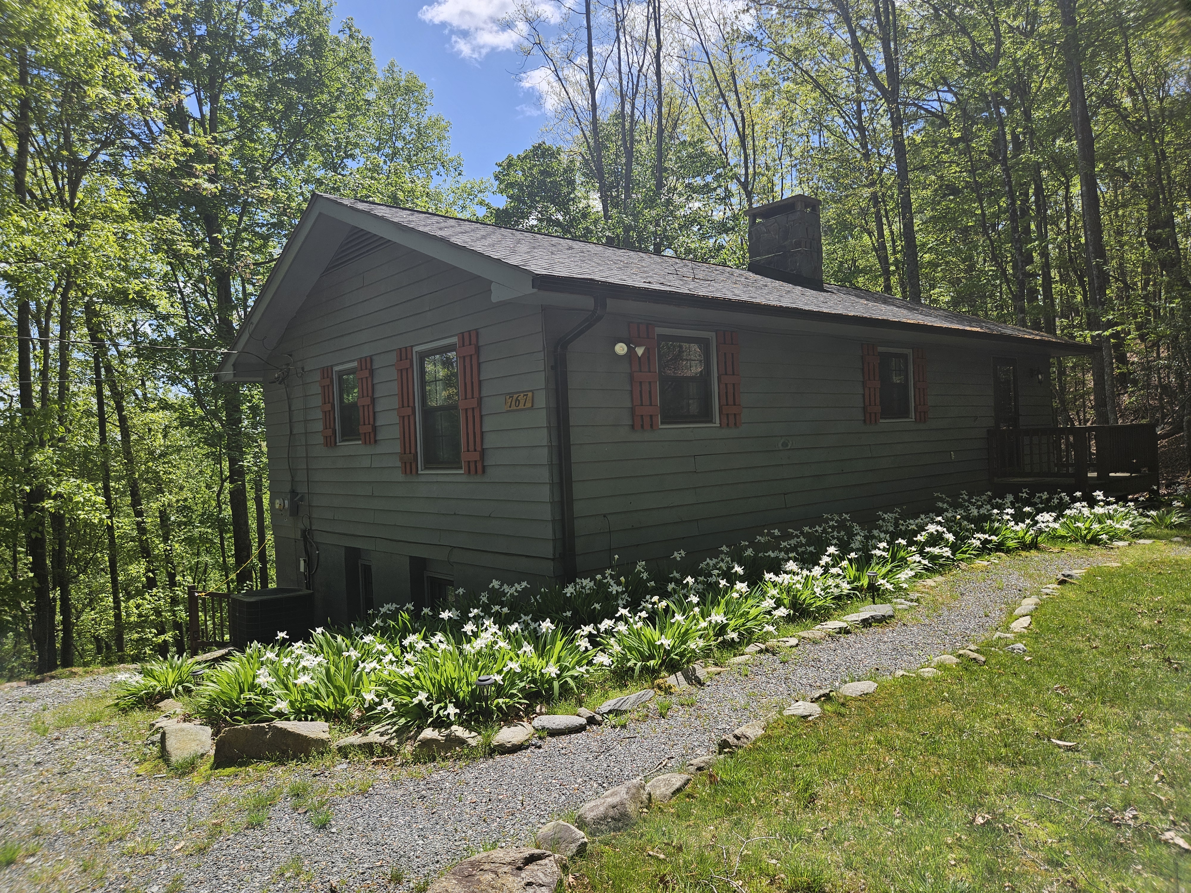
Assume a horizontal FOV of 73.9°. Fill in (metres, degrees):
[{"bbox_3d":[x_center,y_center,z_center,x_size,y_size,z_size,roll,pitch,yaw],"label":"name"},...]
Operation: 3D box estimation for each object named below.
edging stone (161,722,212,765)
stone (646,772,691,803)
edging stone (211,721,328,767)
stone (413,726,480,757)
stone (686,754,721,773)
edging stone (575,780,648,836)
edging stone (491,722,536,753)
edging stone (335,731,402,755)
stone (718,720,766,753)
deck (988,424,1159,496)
[{"bbox_3d":[-2.162,1.557,4.173,0.260,0.180,0.200,-3,0,-28],"label":"edging stone"},{"bbox_3d":[0.330,1.540,3.593,0.237,0.067,0.137,-3,0,-40],"label":"stone"},{"bbox_3d":[-1.678,1.527,4.175,0.550,0.200,0.260,-3,0,-9],"label":"edging stone"},{"bbox_3d":[-0.811,1.592,4.308,0.365,0.123,0.204,-3,0,5],"label":"stone"},{"bbox_3d":[0.500,1.445,3.658,0.165,0.055,0.100,-3,0,-28],"label":"stone"},{"bbox_3d":[0.071,1.528,3.389,0.339,0.135,0.203,-3,0,-38],"label":"edging stone"},{"bbox_3d":[-0.449,1.563,4.282,0.233,0.109,0.175,-3,0,-30],"label":"edging stone"},{"bbox_3d":[-1.260,1.633,4.381,0.365,0.083,0.197,-3,0,5],"label":"edging stone"},{"bbox_3d":[0.729,1.415,3.914,0.300,0.085,0.130,-3,0,-39],"label":"stone"},{"bbox_3d":[8.690,0.145,14.340,3.700,1.030,1.450,-3,0,-41],"label":"deck"}]

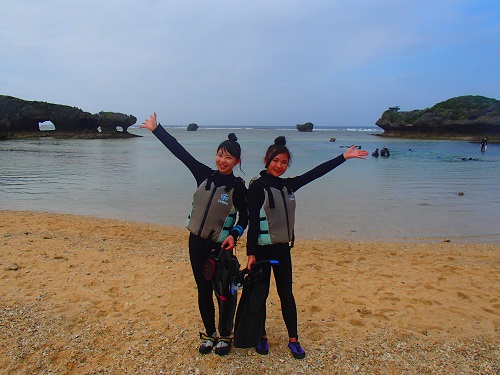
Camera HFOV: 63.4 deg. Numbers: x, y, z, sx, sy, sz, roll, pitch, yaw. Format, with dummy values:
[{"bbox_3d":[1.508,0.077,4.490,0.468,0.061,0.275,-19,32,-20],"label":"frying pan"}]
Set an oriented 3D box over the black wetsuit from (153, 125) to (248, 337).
[{"bbox_3d":[-0.355,0.329,2.870,0.700,1.550,0.380,2,9,12],"label":"black wetsuit"}]

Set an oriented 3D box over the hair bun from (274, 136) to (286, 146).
[{"bbox_3d":[0.213,-0.321,2.820,0.083,0.075,0.083,-2,9,-10],"label":"hair bun"}]

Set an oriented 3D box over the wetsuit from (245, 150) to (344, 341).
[{"bbox_3d":[0.335,0.442,2.875,0.740,1.345,0.380,-4,9,-23],"label":"wetsuit"}]

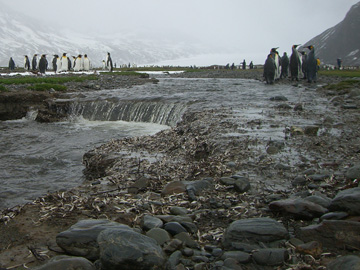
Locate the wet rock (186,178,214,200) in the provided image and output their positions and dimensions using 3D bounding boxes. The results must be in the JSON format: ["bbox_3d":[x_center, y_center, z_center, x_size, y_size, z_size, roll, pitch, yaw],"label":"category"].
[{"bbox_3d":[0.093,0.254,1.844,0.135,0.097,0.094,0,10,0],"label":"wet rock"}]

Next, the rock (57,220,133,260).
[{"bbox_3d":[-0.294,0.366,1.394,0.271,0.113,0.168,0,10,0],"label":"rock"}]

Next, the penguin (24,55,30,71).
[{"bbox_3d":[-8.600,-4.080,22.300,0.300,0.860,0.270,-4,11,-22],"label":"penguin"}]

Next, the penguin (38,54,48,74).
[{"bbox_3d":[-5.941,-3.060,17.200,0.310,0.870,0.340,4,11,20],"label":"penguin"}]

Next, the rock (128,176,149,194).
[{"bbox_3d":[-0.200,0.245,1.915,0.100,0.072,0.085,-1,10,-6],"label":"rock"}]

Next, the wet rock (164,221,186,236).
[{"bbox_3d":[-0.015,0.349,1.464,0.085,0.043,0.068,0,10,0],"label":"wet rock"}]

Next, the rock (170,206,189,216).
[{"bbox_3d":[-0.004,0.320,1.654,0.080,0.033,0.060,0,10,0],"label":"rock"}]

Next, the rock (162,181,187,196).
[{"bbox_3d":[-0.026,0.251,1.855,0.115,0.060,0.085,0,10,-1],"label":"rock"}]

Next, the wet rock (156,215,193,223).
[{"bbox_3d":[-0.021,0.323,1.526,0.142,0.034,0.075,0,10,-1],"label":"wet rock"}]

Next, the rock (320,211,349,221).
[{"bbox_3d":[0.566,0.297,1.448,0.107,0.032,0.060,4,11,22],"label":"rock"}]

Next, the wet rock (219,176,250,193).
[{"bbox_3d":[0.251,0.228,1.817,0.145,0.060,0.090,1,10,8],"label":"wet rock"}]

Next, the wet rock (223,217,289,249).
[{"bbox_3d":[0.264,0.343,1.380,0.228,0.083,0.148,0,10,0],"label":"wet rock"}]

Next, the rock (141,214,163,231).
[{"bbox_3d":[-0.107,0.342,1.529,0.086,0.053,0.069,0,10,0],"label":"rock"}]

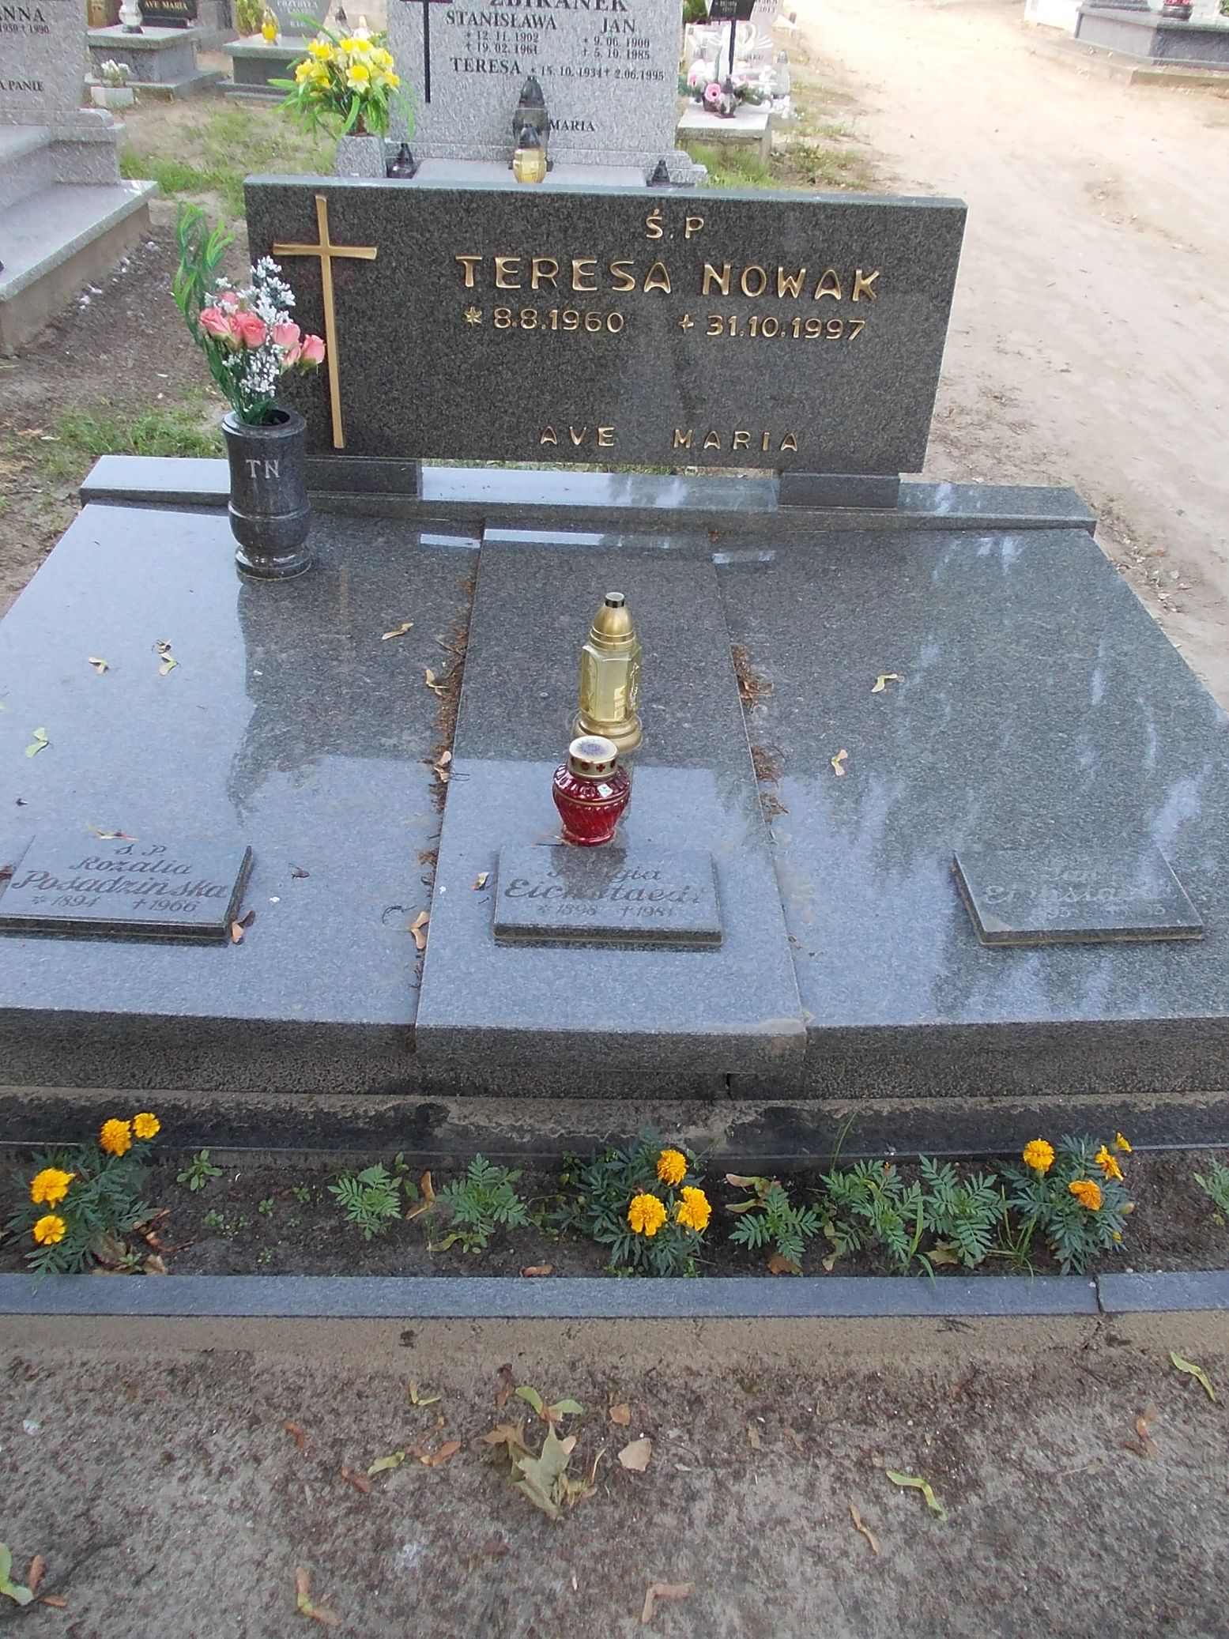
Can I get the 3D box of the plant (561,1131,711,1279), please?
[{"bbox_3d":[0.024,0.480,1.661,0.182,0.140,0.150,1,33,-3],"label":"plant"}]

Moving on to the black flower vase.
[{"bbox_3d":[-0.720,-0.678,2.772,0.166,0.312,0.166,0,37,-10],"label":"black flower vase"}]

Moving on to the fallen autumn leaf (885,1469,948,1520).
[{"bbox_3d":[0.336,0.736,1.457,0.078,0.012,0.027,29,41,34],"label":"fallen autumn leaf"}]

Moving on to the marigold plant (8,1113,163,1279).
[{"bbox_3d":[-0.647,0.461,1.623,0.173,0.150,0.170,1,33,-3],"label":"marigold plant"}]

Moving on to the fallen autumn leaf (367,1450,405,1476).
[{"bbox_3d":[-0.250,0.706,1.455,0.046,0.010,0.015,-17,38,-28],"label":"fallen autumn leaf"}]

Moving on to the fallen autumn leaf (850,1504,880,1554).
[{"bbox_3d":[0.266,0.759,1.418,0.010,0.010,0.055,-10,35,-20],"label":"fallen autumn leaf"}]

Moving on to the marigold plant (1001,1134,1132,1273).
[{"bbox_3d":[0.578,0.490,1.692,0.155,0.140,0.140,1,33,-3],"label":"marigold plant"}]

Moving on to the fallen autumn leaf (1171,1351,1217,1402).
[{"bbox_3d":[0.699,0.667,1.594,0.021,0.012,0.072,-19,39,-30],"label":"fallen autumn leaf"}]

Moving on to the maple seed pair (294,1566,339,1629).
[{"bbox_3d":[-0.290,0.750,1.271,0.023,0.009,0.071,-26,44,-34],"label":"maple seed pair"}]

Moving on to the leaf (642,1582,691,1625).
[{"bbox_3d":[0.048,0.790,1.350,0.064,0.010,0.027,-17,38,-28],"label":"leaf"}]

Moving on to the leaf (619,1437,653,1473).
[{"bbox_3d":[0.025,0.706,1.478,0.035,0.010,0.040,9,34,10],"label":"leaf"}]

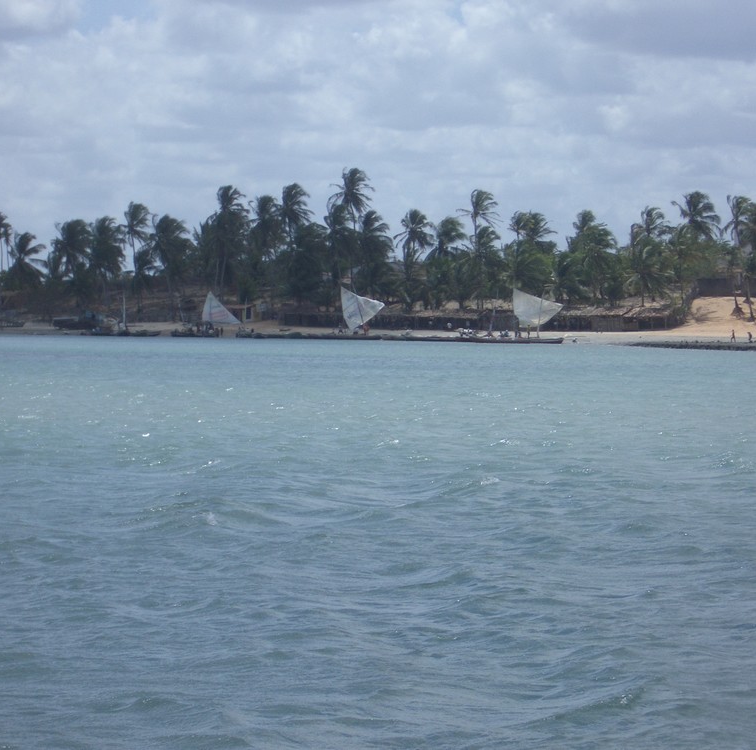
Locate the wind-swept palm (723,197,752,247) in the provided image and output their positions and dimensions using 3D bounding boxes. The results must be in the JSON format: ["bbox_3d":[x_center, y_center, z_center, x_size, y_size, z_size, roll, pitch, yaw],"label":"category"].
[{"bbox_3d":[55.940,-20.620,472.000,4.670,14.940,5.200,0,1,0],"label":"wind-swept palm"}]

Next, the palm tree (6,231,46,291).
[{"bbox_3d":[-65.659,-20.303,565.000,7.078,12.480,7.078,0,1,0],"label":"palm tree"}]

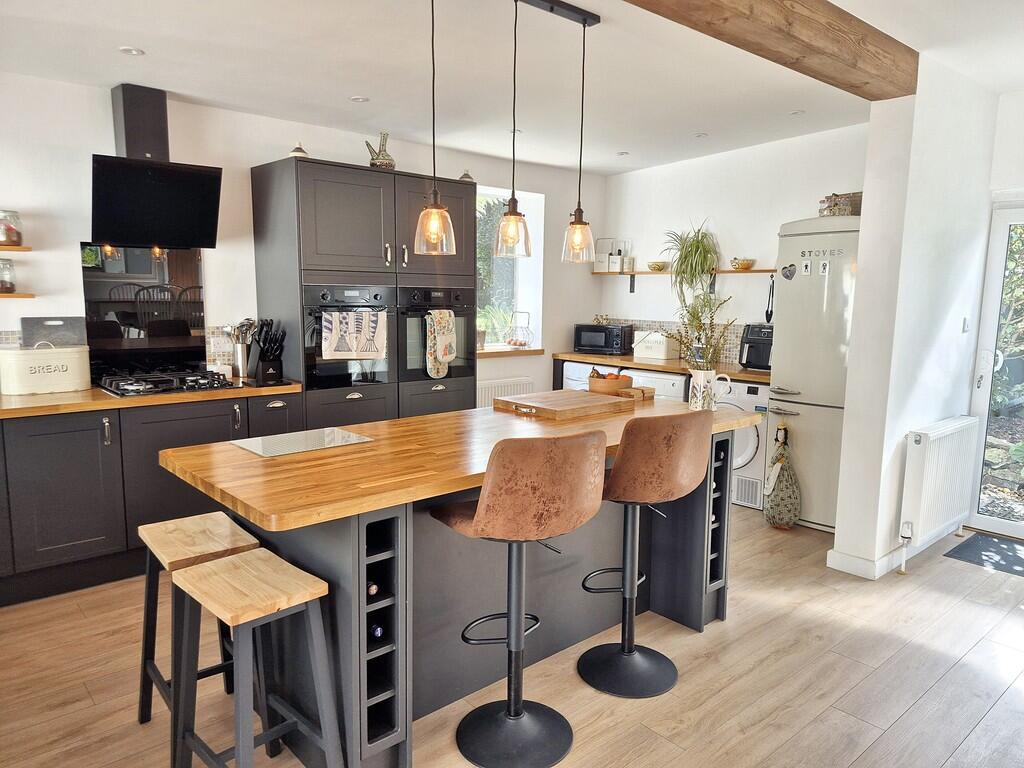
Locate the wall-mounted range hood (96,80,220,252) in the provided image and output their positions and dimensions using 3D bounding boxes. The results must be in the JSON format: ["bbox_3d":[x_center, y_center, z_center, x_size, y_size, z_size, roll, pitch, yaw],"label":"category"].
[{"bbox_3d":[-1.885,-1.118,3.563,0.600,0.808,0.360,-6,10,-42],"label":"wall-mounted range hood"}]

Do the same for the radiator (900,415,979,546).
[{"bbox_3d":[2.393,0.514,3.798,0.850,0.595,0.095,-6,10,-42],"label":"radiator"}]

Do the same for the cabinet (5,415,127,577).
[{"bbox_3d":[-2.206,0.447,3.302,0.440,0.690,0.572,-6,10,-42],"label":"cabinet"}]

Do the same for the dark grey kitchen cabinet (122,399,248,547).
[{"bbox_3d":[-1.844,0.427,3.757,0.610,0.710,0.570,-5,9,-38],"label":"dark grey kitchen cabinet"}]

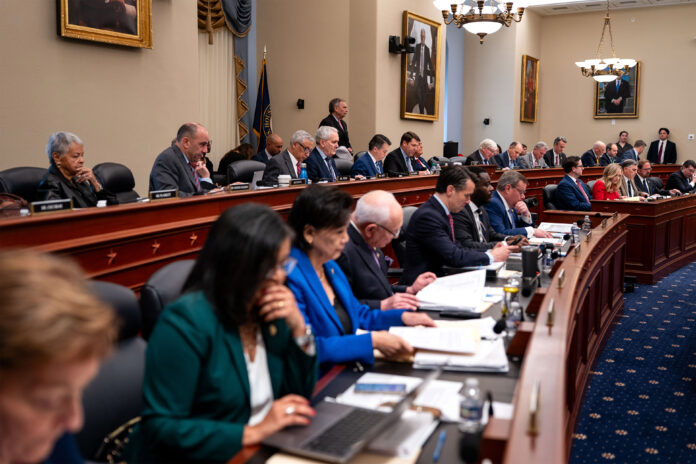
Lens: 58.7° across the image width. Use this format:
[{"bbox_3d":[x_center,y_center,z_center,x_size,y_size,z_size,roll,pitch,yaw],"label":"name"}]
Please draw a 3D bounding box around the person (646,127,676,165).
[{"bbox_3d":[5.418,-0.933,10.825,0.530,1.750,0.340,5,9,29],"label":"person"}]

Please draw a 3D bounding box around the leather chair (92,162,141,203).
[{"bbox_3d":[-1.343,0.090,4.062,0.660,1.080,0.640,3,8,17],"label":"leather chair"}]

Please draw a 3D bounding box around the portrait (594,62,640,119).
[{"bbox_3d":[5.402,-2.826,12.400,0.820,1.100,0.070,3,8,22],"label":"portrait"}]

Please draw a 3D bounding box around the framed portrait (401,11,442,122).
[{"bbox_3d":[1.110,-2.435,9.300,0.090,1.500,1.130,5,9,34],"label":"framed portrait"}]

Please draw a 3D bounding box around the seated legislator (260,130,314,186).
[{"bbox_3d":[-0.422,-0.219,5.284,0.800,1.280,0.550,5,9,30],"label":"seated legislator"}]

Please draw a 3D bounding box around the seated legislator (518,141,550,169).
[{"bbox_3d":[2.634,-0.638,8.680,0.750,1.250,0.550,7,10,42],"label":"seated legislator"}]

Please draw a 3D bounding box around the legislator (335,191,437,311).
[{"bbox_3d":[0.148,0.438,2.795,0.800,1.250,0.600,5,9,29],"label":"legislator"}]

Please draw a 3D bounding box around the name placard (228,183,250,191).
[{"bbox_3d":[-0.721,-0.299,4.150,0.035,0.050,0.220,4,9,28],"label":"name placard"}]

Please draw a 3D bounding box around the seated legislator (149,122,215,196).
[{"bbox_3d":[-1.004,-0.068,4.116,0.780,1.290,0.540,3,8,21],"label":"seated legislator"}]

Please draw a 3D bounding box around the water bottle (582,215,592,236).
[{"bbox_3d":[1.704,-0.039,4.400,0.062,0.155,0.062,0,8,0],"label":"water bottle"}]

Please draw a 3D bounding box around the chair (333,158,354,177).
[{"bbox_3d":[0.024,-0.166,5.970,0.680,1.080,0.660,4,8,29],"label":"chair"}]

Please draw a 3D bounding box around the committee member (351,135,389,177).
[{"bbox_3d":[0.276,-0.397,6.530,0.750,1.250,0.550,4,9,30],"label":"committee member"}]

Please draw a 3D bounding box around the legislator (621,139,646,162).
[{"bbox_3d":[4.458,-0.822,9.791,0.720,1.270,0.580,5,10,31],"label":"legislator"}]

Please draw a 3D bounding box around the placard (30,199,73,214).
[{"bbox_3d":[-1.565,-0.130,3.270,0.045,0.054,0.260,3,8,22],"label":"placard"}]

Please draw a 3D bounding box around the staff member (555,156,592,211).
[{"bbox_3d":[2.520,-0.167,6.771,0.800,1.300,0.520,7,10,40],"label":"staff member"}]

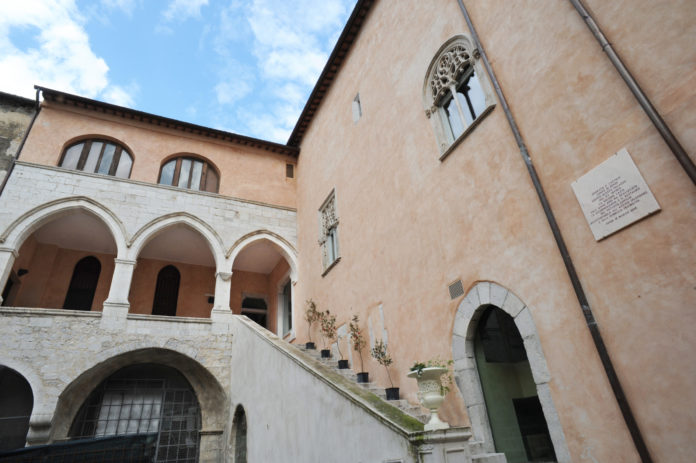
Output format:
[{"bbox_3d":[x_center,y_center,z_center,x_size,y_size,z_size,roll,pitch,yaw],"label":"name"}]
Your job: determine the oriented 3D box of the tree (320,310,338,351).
[{"bbox_3d":[-0.544,2.773,10.799,0.508,1.202,0.513,-4,-29,-2],"label":"tree"}]

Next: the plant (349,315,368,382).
[{"bbox_3d":[0.261,2.744,9.104,0.301,1.575,0.315,9,-33,-24],"label":"plant"}]

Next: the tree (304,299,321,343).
[{"bbox_3d":[-1.137,2.841,12.368,0.389,1.419,0.407,9,-33,-24],"label":"tree"}]

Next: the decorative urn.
[{"bbox_3d":[0.860,1.708,3.938,0.414,0.544,0.414,-4,-29,-2],"label":"decorative urn"}]

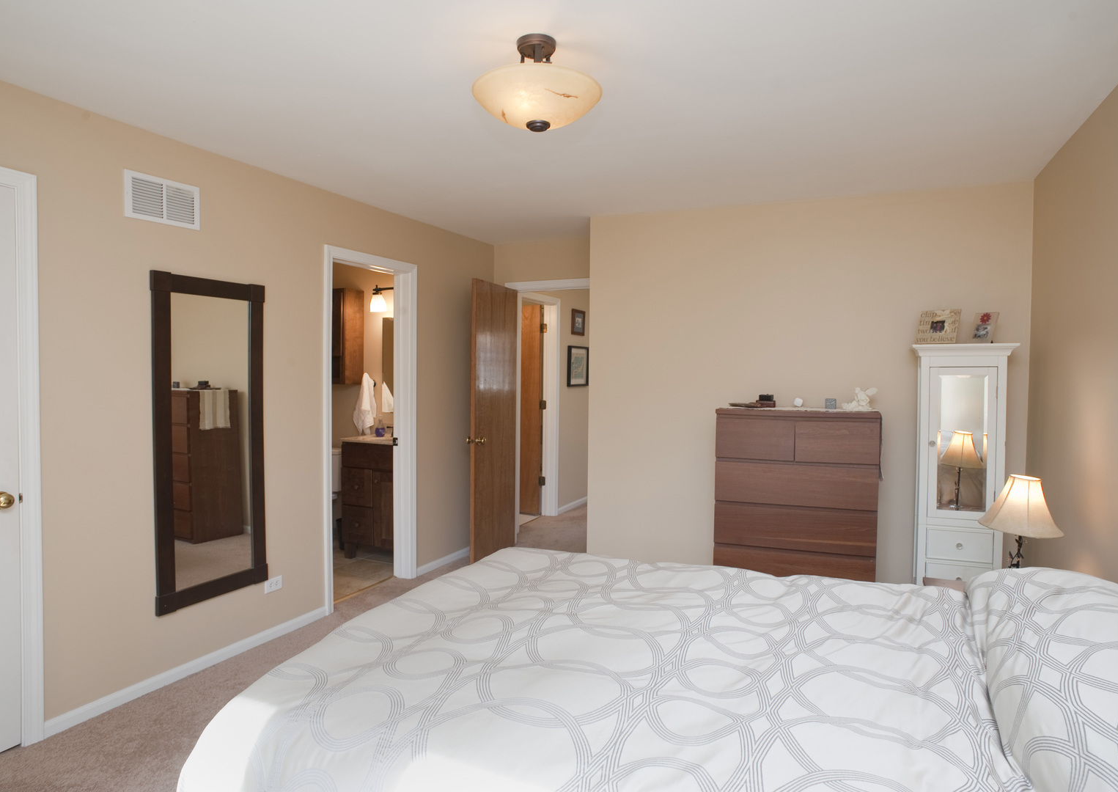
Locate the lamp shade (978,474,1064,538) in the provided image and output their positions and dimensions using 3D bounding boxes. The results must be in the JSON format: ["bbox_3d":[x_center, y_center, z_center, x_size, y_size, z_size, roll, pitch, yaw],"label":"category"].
[{"bbox_3d":[1.740,0.409,2.480,0.265,0.210,0.265,1,2,25],"label":"lamp shade"}]

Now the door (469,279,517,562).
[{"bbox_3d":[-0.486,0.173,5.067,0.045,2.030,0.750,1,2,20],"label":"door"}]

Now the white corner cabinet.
[{"bbox_3d":[2.122,0.518,3.526,0.450,1.570,0.340,1,2,24],"label":"white corner cabinet"}]

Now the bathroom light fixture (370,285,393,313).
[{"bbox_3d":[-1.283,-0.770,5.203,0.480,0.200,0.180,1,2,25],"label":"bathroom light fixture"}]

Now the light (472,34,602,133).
[{"bbox_3d":[-0.073,-0.961,2.059,0.405,0.272,0.405,0,2,0],"label":"light"}]

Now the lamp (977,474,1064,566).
[{"bbox_3d":[1.709,0.533,2.443,0.268,0.475,0.268,1,2,25],"label":"lamp"}]

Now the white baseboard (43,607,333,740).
[{"bbox_3d":[-1.663,1.262,3.179,0.014,0.060,1.441,1,2,25],"label":"white baseboard"}]

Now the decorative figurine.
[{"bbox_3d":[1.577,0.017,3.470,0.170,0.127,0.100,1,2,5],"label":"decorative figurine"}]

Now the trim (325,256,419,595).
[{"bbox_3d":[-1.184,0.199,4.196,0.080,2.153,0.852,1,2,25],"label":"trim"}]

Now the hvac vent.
[{"bbox_3d":[-1.727,-0.856,2.902,0.020,0.193,0.344,1,2,25],"label":"hvac vent"}]

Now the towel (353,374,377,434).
[{"bbox_3d":[-1.563,0.068,5.324,0.200,0.488,0.130,1,2,23],"label":"towel"}]

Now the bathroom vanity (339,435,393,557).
[{"bbox_3d":[-1.278,0.777,5.074,0.635,0.890,0.480,1,2,23],"label":"bathroom vanity"}]

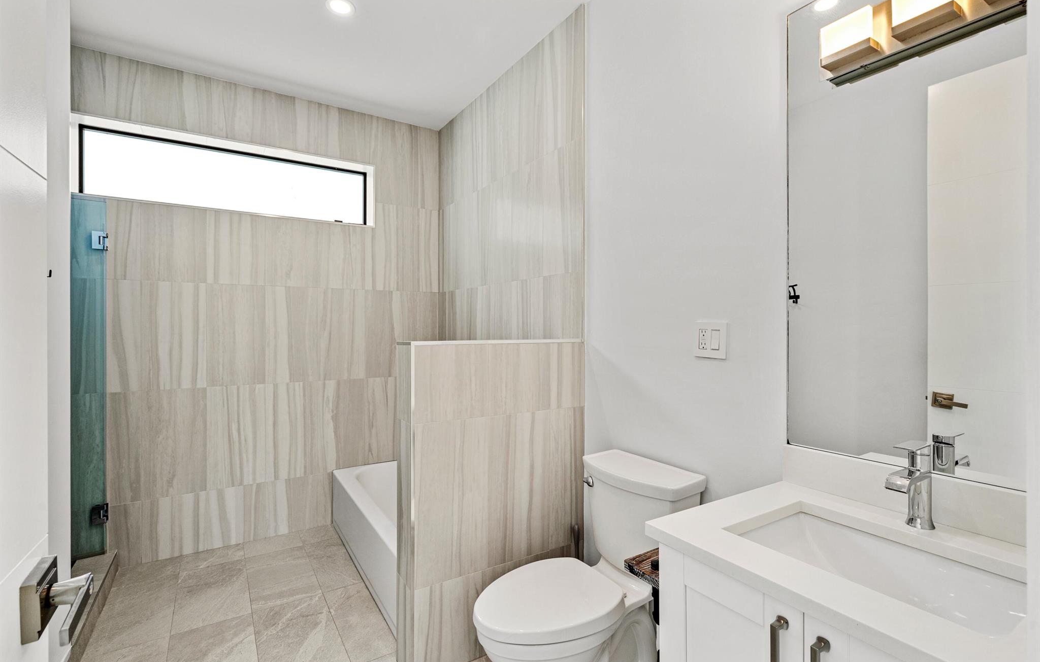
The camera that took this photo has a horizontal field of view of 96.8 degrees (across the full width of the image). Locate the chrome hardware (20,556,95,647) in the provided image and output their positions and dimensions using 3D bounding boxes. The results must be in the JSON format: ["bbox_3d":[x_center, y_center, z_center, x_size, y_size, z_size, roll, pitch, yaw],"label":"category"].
[{"bbox_3d":[-0.561,0.330,0.557,0.054,0.068,0.117,0,0,-30],"label":"chrome hardware"}]

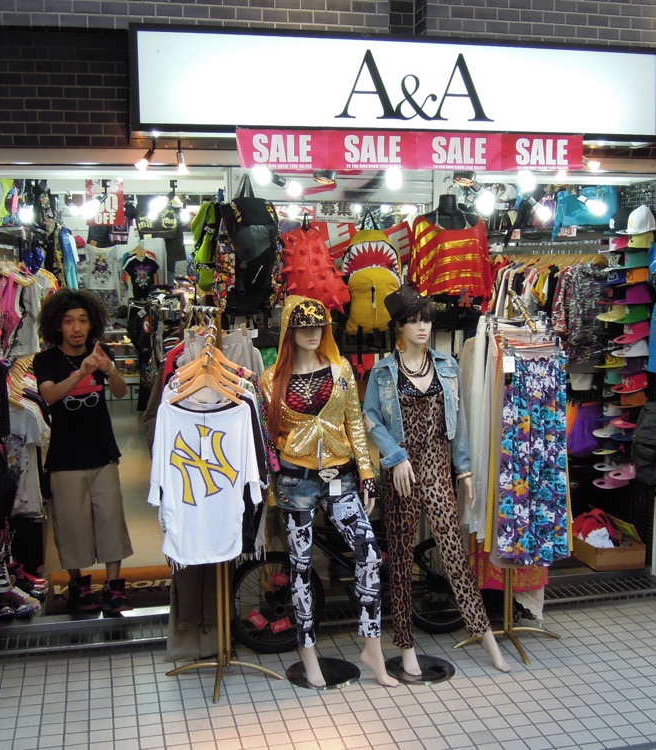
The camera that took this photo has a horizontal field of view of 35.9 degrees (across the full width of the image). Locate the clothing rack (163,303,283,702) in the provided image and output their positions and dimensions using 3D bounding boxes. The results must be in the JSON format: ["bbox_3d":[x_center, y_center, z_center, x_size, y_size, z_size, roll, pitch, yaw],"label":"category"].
[{"bbox_3d":[-0.491,0.562,4.680,0.580,1.785,0.640,1,8,7],"label":"clothing rack"}]

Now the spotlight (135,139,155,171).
[{"bbox_3d":[-0.741,-0.889,4.103,0.075,0.135,0.060,39,-6,-3],"label":"spotlight"}]

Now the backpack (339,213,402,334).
[{"bbox_3d":[0.227,-0.507,5.210,0.310,0.570,0.190,-1,8,-7],"label":"backpack"}]

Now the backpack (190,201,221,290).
[{"bbox_3d":[-0.580,-0.629,4.909,0.170,0.430,0.270,-3,8,-20],"label":"backpack"}]

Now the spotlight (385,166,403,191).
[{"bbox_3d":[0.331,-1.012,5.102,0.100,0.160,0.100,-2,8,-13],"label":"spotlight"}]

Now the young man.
[{"bbox_3d":[-1.282,0.409,5.331,0.520,1.700,0.420,-3,8,-21],"label":"young man"}]

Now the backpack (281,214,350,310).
[{"bbox_3d":[-0.069,-0.551,5.136,0.330,0.450,0.210,-11,9,-8],"label":"backpack"}]

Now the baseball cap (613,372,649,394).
[{"bbox_3d":[1.796,0.050,5.983,0.240,0.120,0.180,-10,11,-26],"label":"baseball cap"}]

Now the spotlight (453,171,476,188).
[{"bbox_3d":[0.671,-0.974,4.901,0.103,0.115,0.103,6,-19,39],"label":"spotlight"}]

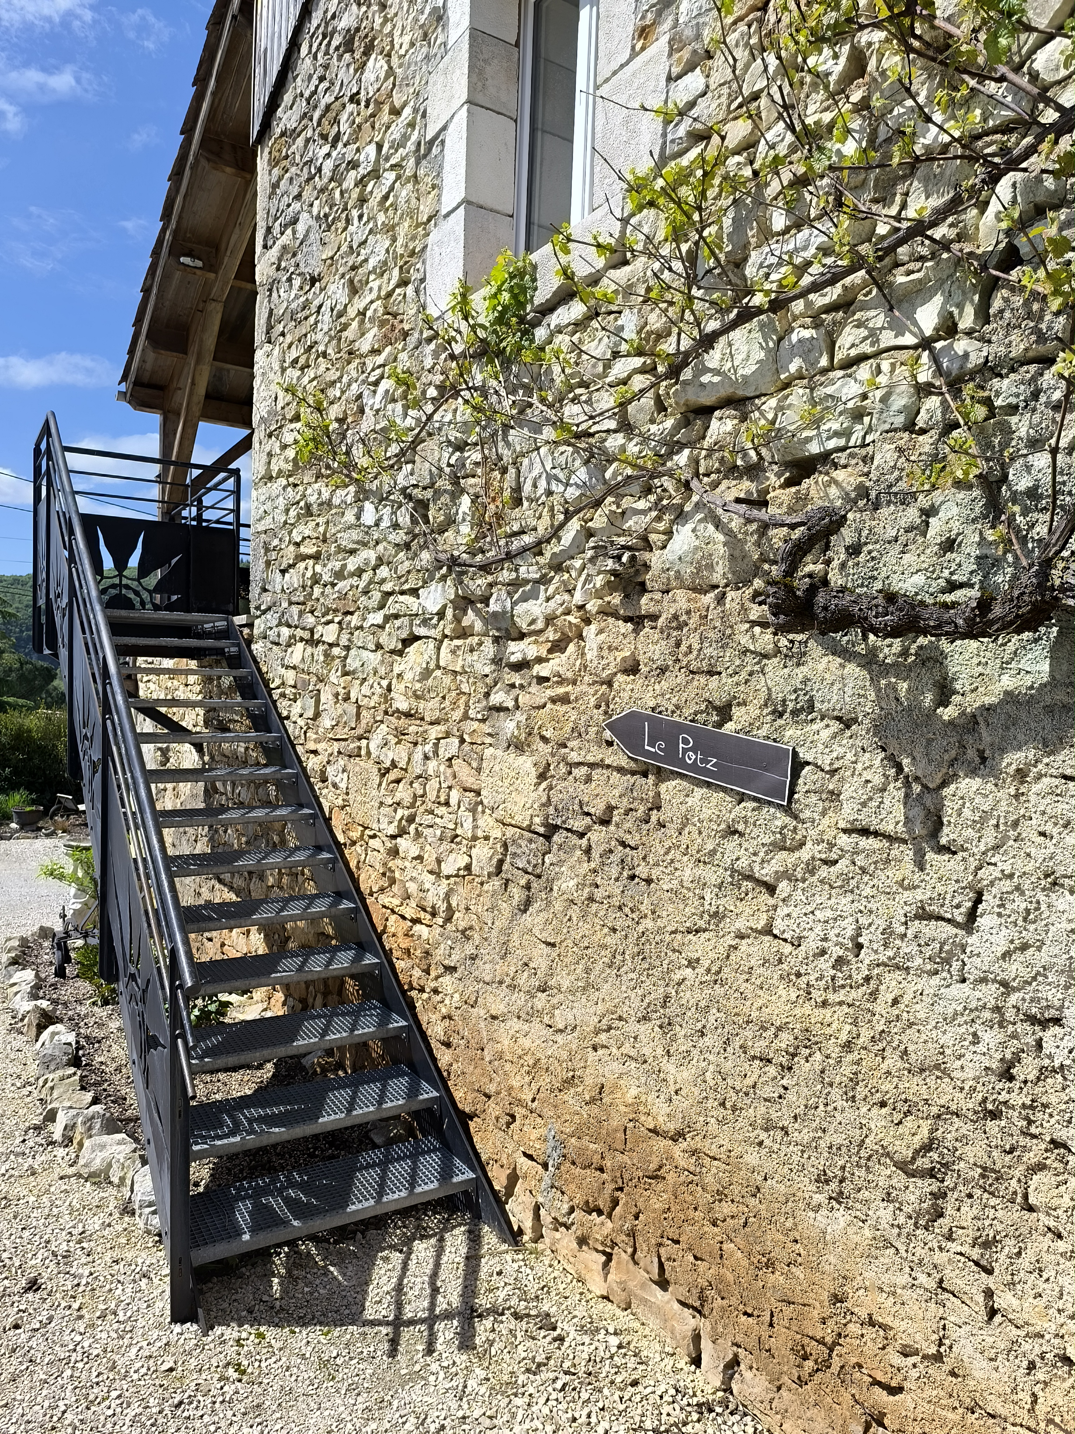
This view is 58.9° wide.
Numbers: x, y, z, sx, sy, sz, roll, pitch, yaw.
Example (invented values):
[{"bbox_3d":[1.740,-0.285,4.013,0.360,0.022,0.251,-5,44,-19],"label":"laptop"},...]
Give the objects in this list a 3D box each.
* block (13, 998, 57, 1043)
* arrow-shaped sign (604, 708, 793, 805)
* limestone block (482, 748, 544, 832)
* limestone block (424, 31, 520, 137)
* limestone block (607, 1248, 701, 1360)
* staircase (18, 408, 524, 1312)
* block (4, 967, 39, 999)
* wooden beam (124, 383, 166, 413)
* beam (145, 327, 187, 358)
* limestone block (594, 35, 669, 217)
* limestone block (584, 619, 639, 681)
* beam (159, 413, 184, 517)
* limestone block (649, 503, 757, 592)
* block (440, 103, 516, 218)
[{"bbox_3d":[-2.365,1.404,4.492,0.180,0.145,0.190,0,2,-32],"label":"block"},{"bbox_3d":[0.375,0.077,2.410,0.020,0.129,0.690,0,9,-33],"label":"arrow-shaped sign"},{"bbox_3d":[-0.009,0.224,3.057,0.180,0.215,0.350,0,2,-33],"label":"limestone block"},{"bbox_3d":[-0.247,-2.345,3.611,0.215,0.255,0.320,0,2,-33],"label":"limestone block"},{"bbox_3d":[0.332,1.472,2.426,0.150,0.155,0.345,0,2,-33],"label":"limestone block"},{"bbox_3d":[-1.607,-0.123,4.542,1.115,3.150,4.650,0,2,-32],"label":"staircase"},{"bbox_3d":[-2.665,1.369,4.913,0.180,0.120,0.160,0,2,-32],"label":"block"},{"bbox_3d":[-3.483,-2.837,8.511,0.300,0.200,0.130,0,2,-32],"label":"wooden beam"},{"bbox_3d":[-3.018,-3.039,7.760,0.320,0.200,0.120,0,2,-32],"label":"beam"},{"bbox_3d":[0.342,-1.557,2.570,0.220,0.330,0.315,0,2,-33],"label":"limestone block"},{"bbox_3d":[0.271,-0.185,2.707,0.170,0.165,0.235,0,2,-33],"label":"limestone block"},{"bbox_3d":[-3.276,-1.738,8.544,0.165,1.985,0.160,0,2,-32],"label":"beam"},{"bbox_3d":[0.468,-0.434,2.409,0.180,0.215,0.360,0,2,-33],"label":"limestone block"},{"bbox_3d":[-0.218,-2.042,3.565,0.215,0.345,0.180,0,2,-33],"label":"block"}]

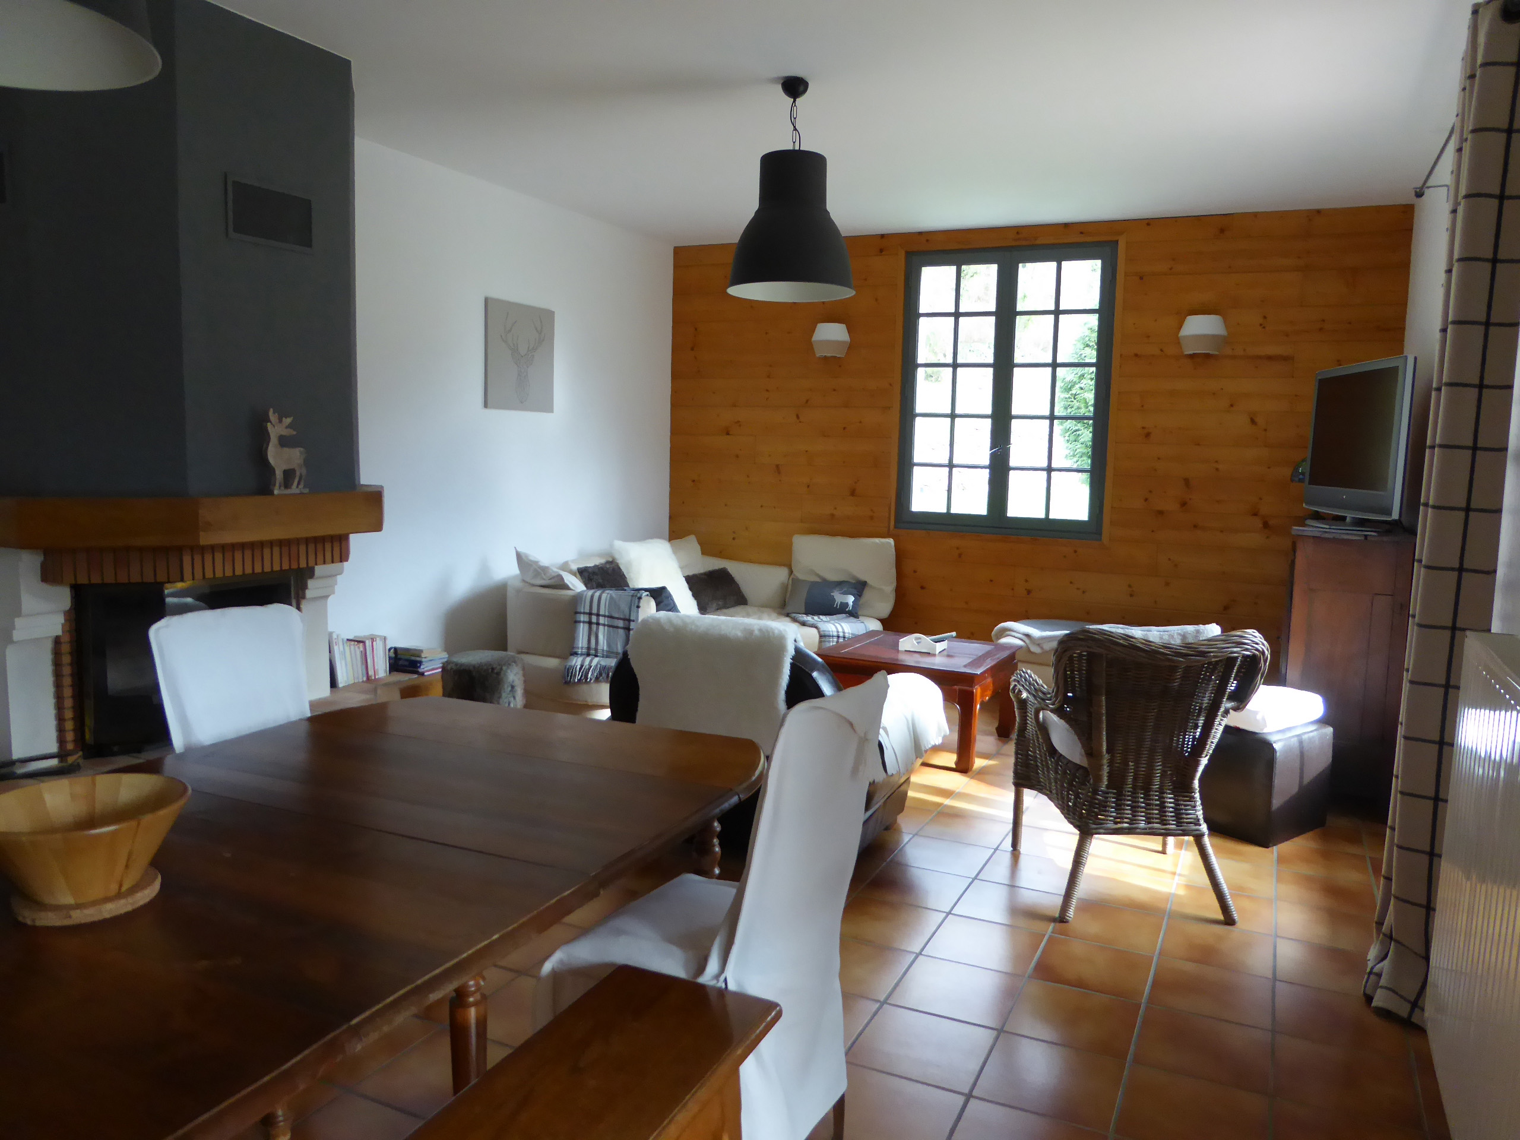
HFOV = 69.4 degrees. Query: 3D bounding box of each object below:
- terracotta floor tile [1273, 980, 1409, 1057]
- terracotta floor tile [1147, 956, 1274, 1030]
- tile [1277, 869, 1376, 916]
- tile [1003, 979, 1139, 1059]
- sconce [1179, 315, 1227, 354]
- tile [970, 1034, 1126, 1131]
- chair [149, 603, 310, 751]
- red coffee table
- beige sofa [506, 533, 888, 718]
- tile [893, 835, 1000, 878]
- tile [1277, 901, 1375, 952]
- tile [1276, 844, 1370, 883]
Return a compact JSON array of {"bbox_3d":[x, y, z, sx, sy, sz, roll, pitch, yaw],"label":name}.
[{"bbox_3d":[1.481,1.154,2.805,0.295,0.010,0.295,4,7,25],"label":"terracotta floor tile"},{"bbox_3d":[1.221,1.148,2.972,0.300,0.010,0.300,5,8,25],"label":"terracotta floor tile"},{"bbox_3d":[1.892,1.076,3.657,0.298,0.012,0.298,4,7,25],"label":"tile"},{"bbox_3d":[0.801,1.143,2.792,0.295,0.010,0.295,4,7,25],"label":"tile"},{"bbox_3d":[2.467,-1.311,6.114,0.253,0.215,0.120,4,7,25],"label":"sconce"},{"bbox_3d":[0.670,1.171,2.519,0.295,0.010,0.295,4,7,25],"label":"tile"},{"bbox_3d":[-1.241,0.606,2.891,0.550,0.970,0.460,5,8,31],"label":"chair"},{"bbox_3d":[0.778,0.617,5.320,0.777,0.461,0.700,5,8,27],"label":"red coffee table"},{"bbox_3d":[-0.193,0.249,6.545,1.857,0.853,1.796,5,8,25],"label":"beige sofa"},{"bbox_3d":[0.654,1.023,3.903,0.298,0.012,0.298,4,7,25],"label":"tile"},{"bbox_3d":[1.743,1.096,3.351,0.295,0.010,0.295,4,7,25],"label":"tile"},{"bbox_3d":[2.005,1.038,3.897,0.295,0.010,0.295,4,7,25],"label":"tile"}]

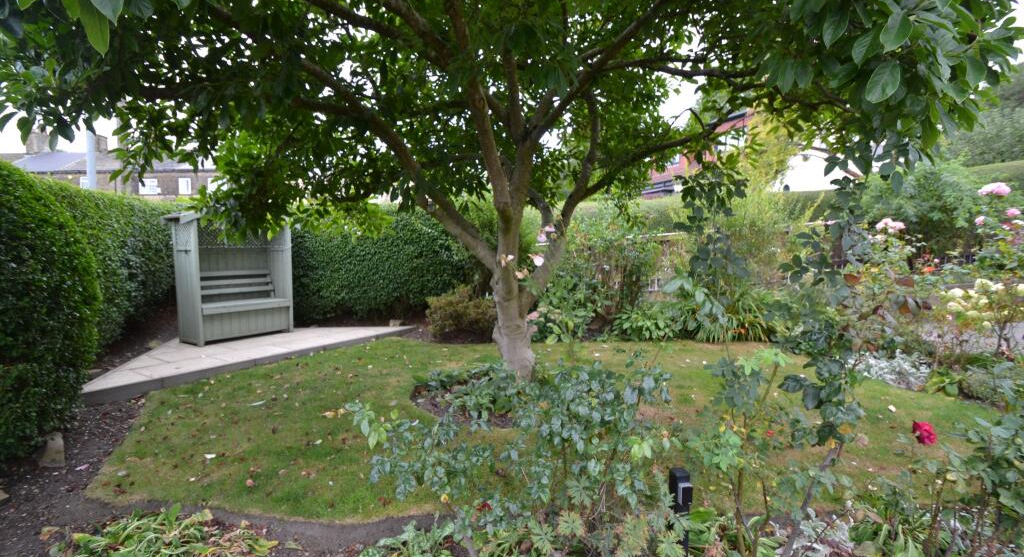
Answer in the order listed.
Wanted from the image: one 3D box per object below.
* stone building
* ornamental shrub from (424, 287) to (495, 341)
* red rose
[{"bbox_3d":[-29.500,-7.100,32.000,14.500,7.600,7.500,1,4,2],"label":"stone building"},{"bbox_3d":[-0.775,0.530,7.100,1.300,0.860,1.100,0,4,0],"label":"ornamental shrub"},{"bbox_3d":[1.760,0.660,1.820,0.080,0.088,0.078,-2,4,-30],"label":"red rose"}]

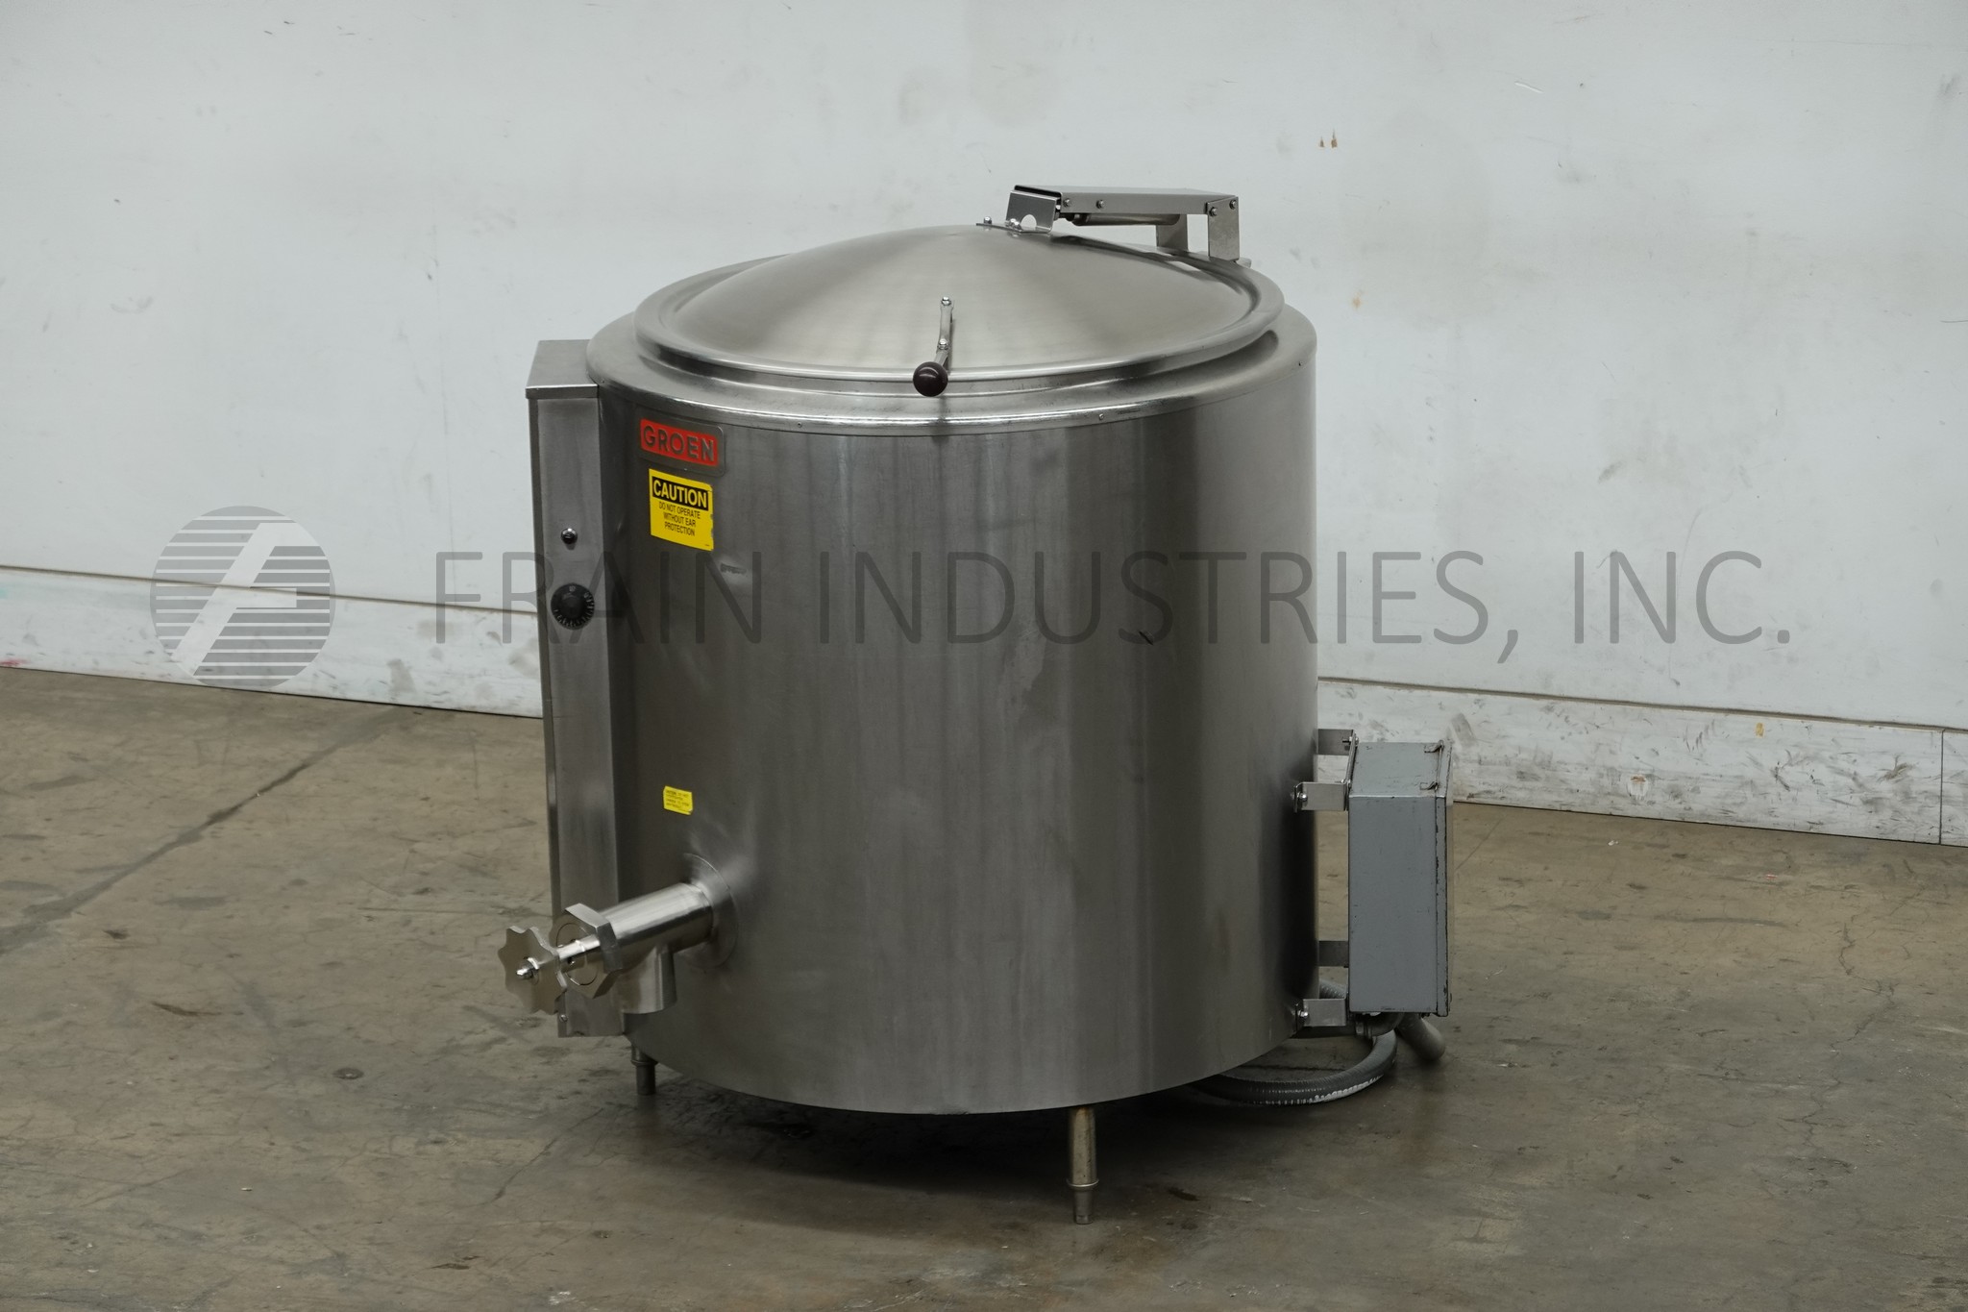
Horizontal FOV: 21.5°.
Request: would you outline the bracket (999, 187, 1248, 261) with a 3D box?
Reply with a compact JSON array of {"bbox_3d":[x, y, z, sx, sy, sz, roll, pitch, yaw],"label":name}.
[{"bbox_3d":[0.191,-0.596,7.167,0.349,0.140,0.102,-15,20,-39],"label":"bracket"}]

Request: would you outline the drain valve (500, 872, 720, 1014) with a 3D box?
[{"bbox_3d":[-0.476,0.391,6.727,0.130,0.175,0.344,12,21,41],"label":"drain valve"}]

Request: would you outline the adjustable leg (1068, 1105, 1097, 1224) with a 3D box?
[{"bbox_3d":[0.128,0.665,6.848,0.041,0.178,0.041,-1,16,0],"label":"adjustable leg"}]

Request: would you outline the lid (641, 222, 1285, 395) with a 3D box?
[{"bbox_3d":[-0.035,-0.510,6.981,0.875,0.120,0.875,0,16,5],"label":"lid"}]

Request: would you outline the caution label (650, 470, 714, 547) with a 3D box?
[{"bbox_3d":[-0.393,-0.187,6.713,0.005,0.089,0.123,-16,21,-42],"label":"caution label"}]

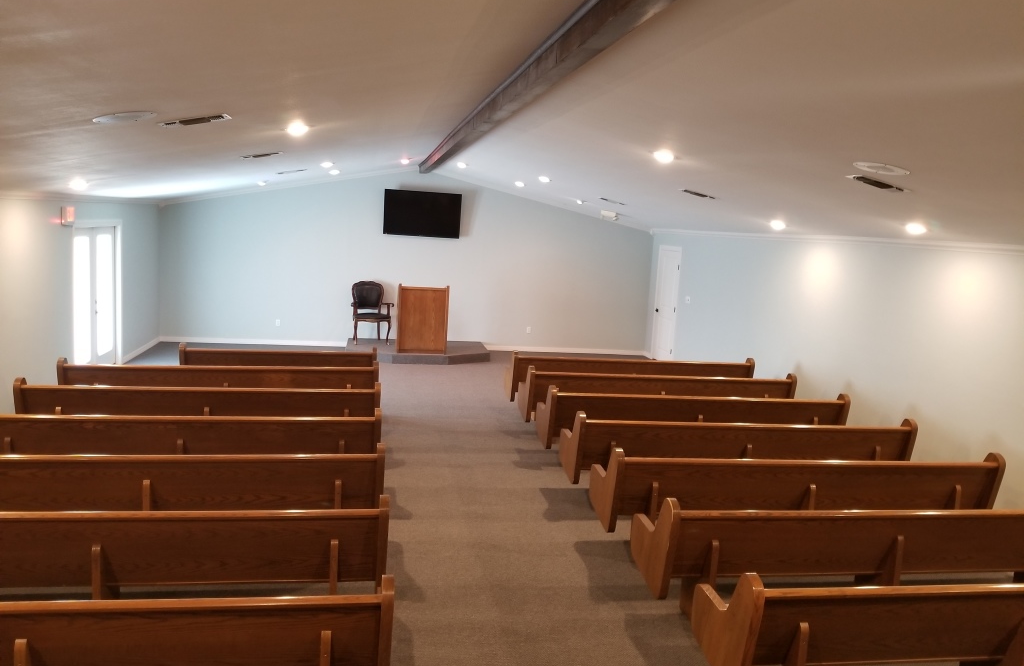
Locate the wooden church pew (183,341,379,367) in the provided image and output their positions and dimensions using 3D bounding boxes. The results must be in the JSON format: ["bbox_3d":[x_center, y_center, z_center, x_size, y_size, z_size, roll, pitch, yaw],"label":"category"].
[{"bbox_3d":[-2.710,0.525,9.107,2.183,0.870,0.587,2,9,-11],"label":"wooden church pew"}]

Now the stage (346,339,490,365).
[{"bbox_3d":[-1.629,0.334,13.293,2.455,0.143,1.467,2,9,-10],"label":"stage"}]

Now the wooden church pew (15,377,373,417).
[{"bbox_3d":[-2.792,0.814,7.124,3.072,0.870,0.587,2,9,-11],"label":"wooden church pew"}]

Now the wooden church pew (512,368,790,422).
[{"bbox_3d":[1.649,0.817,8.795,3.055,0.870,0.587,2,8,-8],"label":"wooden church pew"}]

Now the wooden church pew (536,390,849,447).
[{"bbox_3d":[1.827,0.967,7.845,3.055,0.870,0.587,2,8,-8],"label":"wooden church pew"}]

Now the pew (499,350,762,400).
[{"bbox_3d":[1.472,0.666,9.745,3.055,0.870,0.587,2,8,-8],"label":"pew"}]

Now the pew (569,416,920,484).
[{"bbox_3d":[2.004,1.118,6.895,3.055,0.870,0.587,2,8,-8],"label":"pew"}]

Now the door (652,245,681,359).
[{"bbox_3d":[2.791,-0.484,13.948,0.069,2.059,0.929,2,9,-11],"label":"door"}]

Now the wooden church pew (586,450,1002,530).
[{"bbox_3d":[2.181,1.268,5.945,3.055,0.870,0.587,2,8,-8],"label":"wooden church pew"}]

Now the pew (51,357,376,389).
[{"bbox_3d":[-2.969,0.663,8.074,3.072,0.870,0.587,2,9,-11],"label":"pew"}]

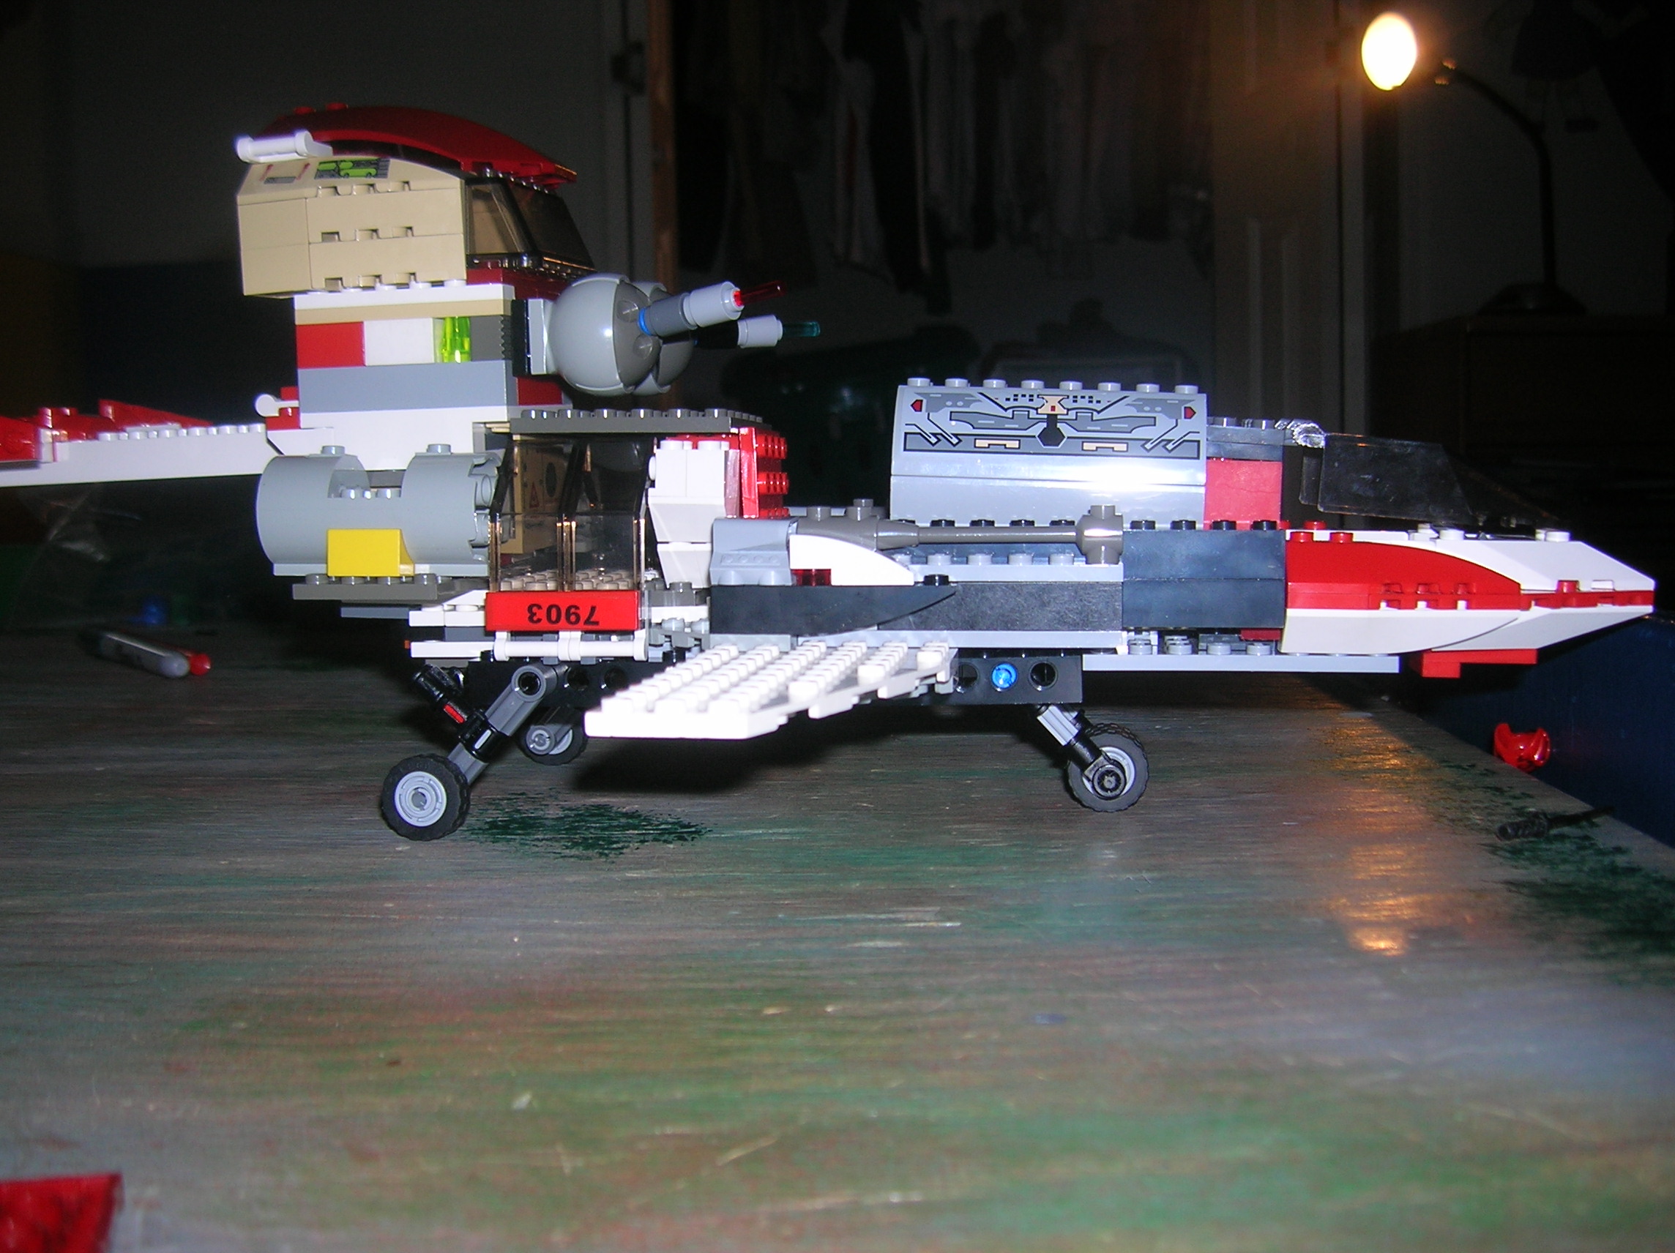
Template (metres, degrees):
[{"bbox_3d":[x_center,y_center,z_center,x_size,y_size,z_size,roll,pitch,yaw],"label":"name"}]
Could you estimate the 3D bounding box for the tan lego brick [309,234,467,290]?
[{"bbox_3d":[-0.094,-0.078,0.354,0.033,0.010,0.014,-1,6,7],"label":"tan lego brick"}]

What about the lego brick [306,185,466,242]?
[{"bbox_3d":[-0.095,-0.088,0.353,0.032,0.011,0.015,-2,4,11],"label":"lego brick"}]

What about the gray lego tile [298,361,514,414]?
[{"bbox_3d":[-0.094,-0.052,0.361,0.048,0.010,0.008,0,6,11],"label":"gray lego tile"}]

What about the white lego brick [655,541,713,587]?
[{"bbox_3d":[-0.029,-0.014,0.350,0.016,0.010,0.015,0,6,7],"label":"white lego brick"}]

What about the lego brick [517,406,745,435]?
[{"bbox_3d":[-0.043,-0.045,0.369,0.048,0.005,0.047,1,5,8],"label":"lego brick"}]

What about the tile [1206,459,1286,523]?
[{"bbox_3d":[0.085,-0.028,0.346,0.016,0.015,0.008,3,8,8],"label":"tile"}]

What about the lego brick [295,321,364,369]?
[{"bbox_3d":[-0.110,-0.061,0.362,0.016,0.010,0.008,-1,5,9],"label":"lego brick"}]

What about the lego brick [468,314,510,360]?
[{"bbox_3d":[-0.074,-0.062,0.359,0.008,0.010,0.013,0,6,11],"label":"lego brick"}]

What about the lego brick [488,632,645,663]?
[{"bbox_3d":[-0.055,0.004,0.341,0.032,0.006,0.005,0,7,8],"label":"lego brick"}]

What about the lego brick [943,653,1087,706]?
[{"bbox_3d":[0.035,0.010,0.346,0.032,0.011,0.008,0,6,5],"label":"lego brick"}]

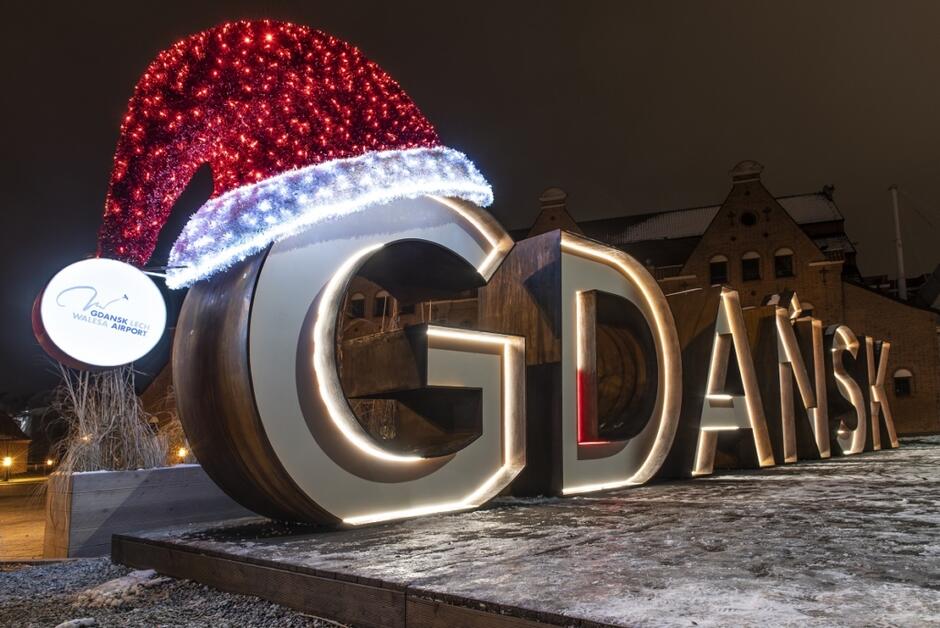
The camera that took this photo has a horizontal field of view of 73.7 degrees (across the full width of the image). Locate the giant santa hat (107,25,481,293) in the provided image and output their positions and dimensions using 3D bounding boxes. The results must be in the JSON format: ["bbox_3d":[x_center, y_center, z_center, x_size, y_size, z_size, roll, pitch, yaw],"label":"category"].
[{"bbox_3d":[-1.265,-1.180,4.934,2.850,2.000,1.400,8,-12,-44],"label":"giant santa hat"}]

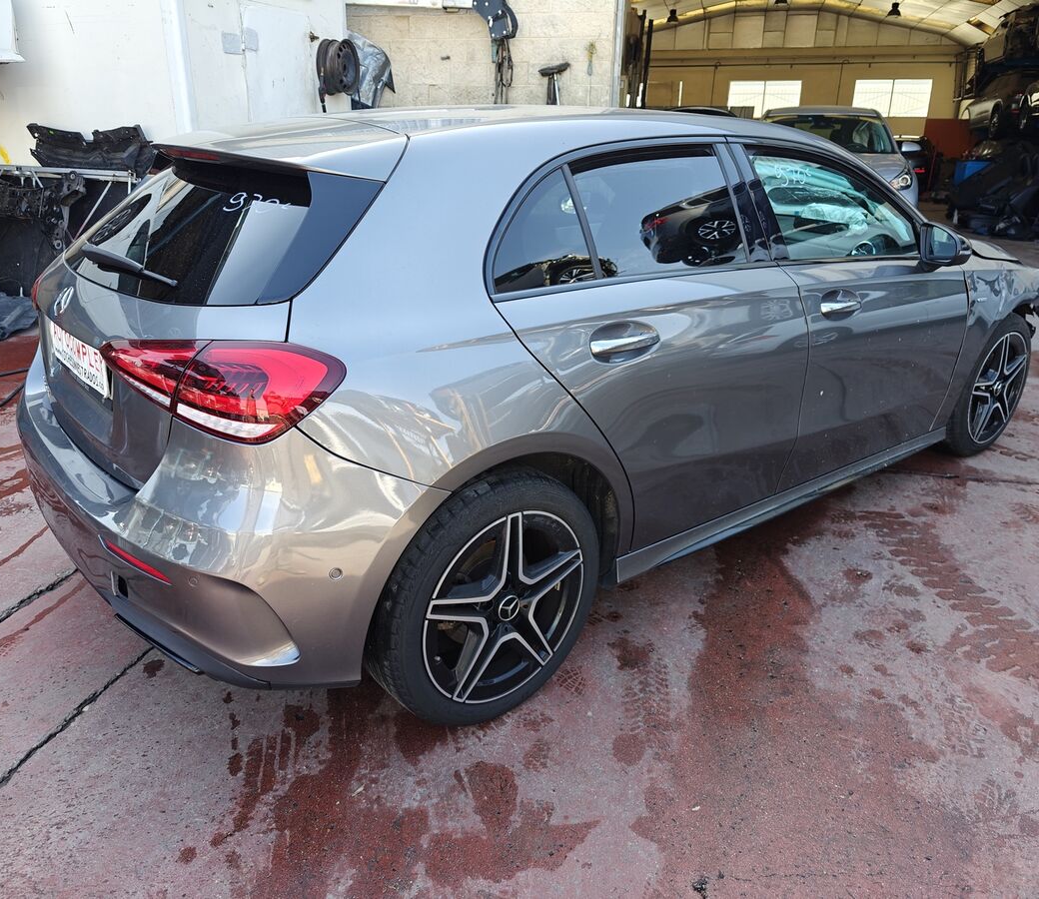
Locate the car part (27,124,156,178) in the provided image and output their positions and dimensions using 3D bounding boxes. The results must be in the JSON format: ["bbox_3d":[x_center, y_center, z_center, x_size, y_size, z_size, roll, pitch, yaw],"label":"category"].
[{"bbox_3d":[-3.163,-2.209,5.900,1.000,0.380,0.250,4,21,11],"label":"car part"}]

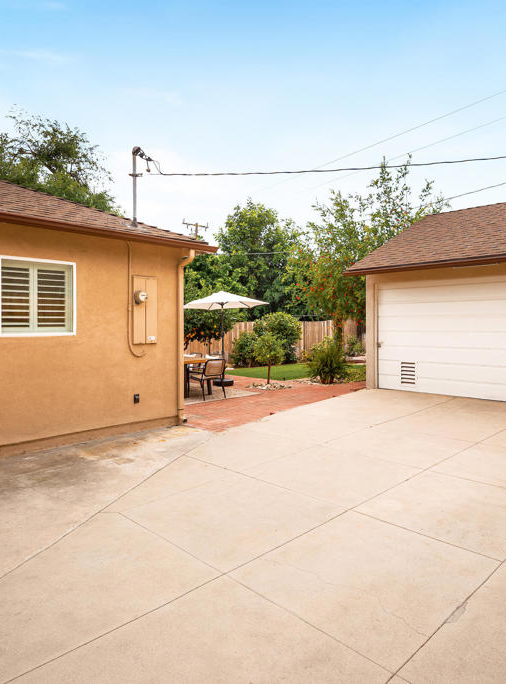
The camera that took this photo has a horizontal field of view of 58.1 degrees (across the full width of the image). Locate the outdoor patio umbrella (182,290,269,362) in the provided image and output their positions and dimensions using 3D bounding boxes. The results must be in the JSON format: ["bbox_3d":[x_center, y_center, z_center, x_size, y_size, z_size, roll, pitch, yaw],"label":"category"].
[{"bbox_3d":[-0.744,-0.087,11.040,2.290,2.290,2.290,0,2,0],"label":"outdoor patio umbrella"}]

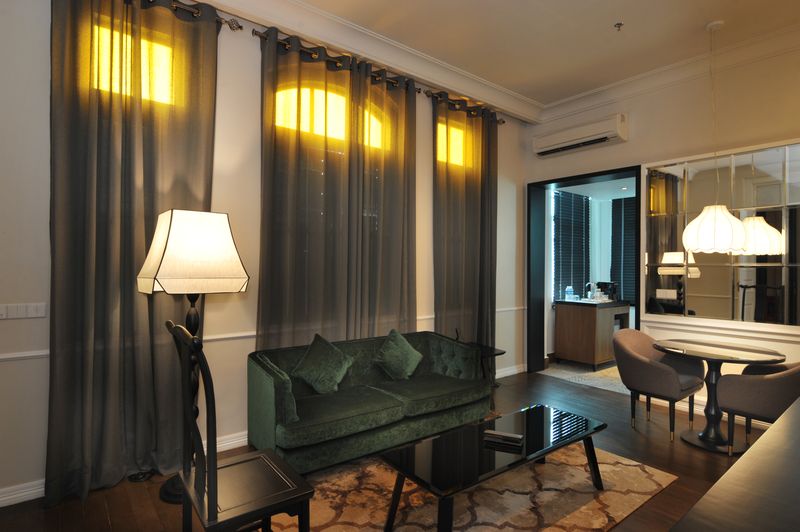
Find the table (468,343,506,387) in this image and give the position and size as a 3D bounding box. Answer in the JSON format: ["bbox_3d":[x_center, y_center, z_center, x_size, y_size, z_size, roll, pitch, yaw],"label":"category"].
[{"bbox_3d":[0.779,1.154,4.673,0.471,0.519,0.540,0,0,-41],"label":"table"}]

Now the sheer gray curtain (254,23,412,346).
[{"bbox_3d":[-0.467,-0.238,4.005,1.697,3.289,0.173,0,0,-41],"label":"sheer gray curtain"}]

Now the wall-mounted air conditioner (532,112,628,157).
[{"bbox_3d":[2.116,-1.537,5.287,0.249,0.281,1.060,0,0,-41],"label":"wall-mounted air conditioner"}]

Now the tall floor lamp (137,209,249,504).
[{"bbox_3d":[-1.304,0.535,2.786,0.518,1.724,0.518,0,0,-41],"label":"tall floor lamp"}]

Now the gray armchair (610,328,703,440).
[{"bbox_3d":[2.200,0.995,3.881,0.582,0.838,0.602,0,0,-41],"label":"gray armchair"}]

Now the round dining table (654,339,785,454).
[{"bbox_3d":[2.531,1.039,3.566,0.853,0.748,0.853,0,0,0],"label":"round dining table"}]

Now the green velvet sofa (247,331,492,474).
[{"bbox_3d":[-0.179,1.043,3.759,2.077,0.727,0.734,0,0,-41],"label":"green velvet sofa"}]

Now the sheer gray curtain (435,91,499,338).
[{"bbox_3d":[0.778,-0.228,5.074,1.115,3.289,0.173,0,0,-41],"label":"sheer gray curtain"}]

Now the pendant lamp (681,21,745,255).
[{"bbox_3d":[2.562,-1.041,3.637,0.429,1.891,0.429,0,0,-41],"label":"pendant lamp"}]

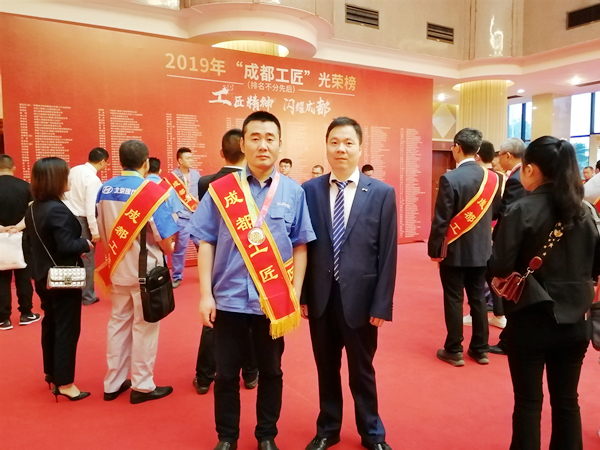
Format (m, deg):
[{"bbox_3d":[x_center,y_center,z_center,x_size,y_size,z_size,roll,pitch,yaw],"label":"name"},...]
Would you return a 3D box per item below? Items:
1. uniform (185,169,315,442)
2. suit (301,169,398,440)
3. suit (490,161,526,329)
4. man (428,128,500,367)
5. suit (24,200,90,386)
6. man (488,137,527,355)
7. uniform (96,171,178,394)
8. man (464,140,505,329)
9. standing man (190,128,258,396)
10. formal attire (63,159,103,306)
[{"bbox_3d":[-0.239,0.418,2.299,0.610,1.410,0.310,-1,6,-4],"label":"uniform"},{"bbox_3d":[0.241,0.424,2.304,0.520,1.390,0.300,0,6,7],"label":"suit"},{"bbox_3d":[1.708,0.260,3.587,0.340,1.410,0.500,5,8,40],"label":"suit"},{"bbox_3d":[1.254,0.172,3.401,0.540,1.750,0.360,-3,6,-22],"label":"man"},{"bbox_3d":[-1.533,0.443,2.893,0.340,1.190,0.420,-4,7,-32],"label":"suit"},{"bbox_3d":[1.708,0.176,3.578,0.360,1.700,0.500,5,8,40],"label":"man"},{"bbox_3d":[-1.022,0.374,2.852,0.520,1.410,0.360,3,7,30],"label":"uniform"},{"bbox_3d":[1.733,0.092,4.224,0.480,1.730,0.340,-4,7,-28],"label":"man"},{"bbox_3d":[-0.460,0.251,2.945,0.520,1.710,0.340,0,6,0],"label":"standing man"},{"bbox_3d":[-2.448,0.103,5.124,0.480,1.550,0.360,6,8,45],"label":"formal attire"}]

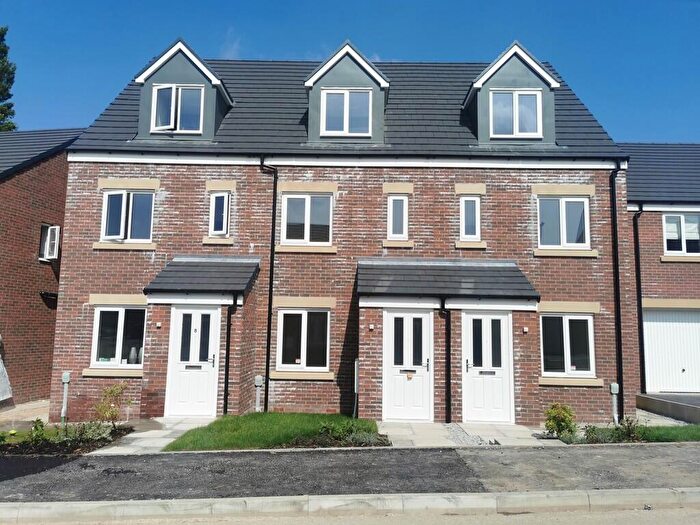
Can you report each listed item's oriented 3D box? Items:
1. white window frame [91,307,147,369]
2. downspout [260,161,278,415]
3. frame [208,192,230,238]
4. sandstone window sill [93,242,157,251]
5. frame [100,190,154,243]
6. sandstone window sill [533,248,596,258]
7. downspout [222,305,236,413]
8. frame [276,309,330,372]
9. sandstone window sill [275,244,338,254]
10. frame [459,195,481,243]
[{"bbox_3d":[-4.925,1.608,11.667,1.146,1.309,0.075,1,-6,1],"label":"white window frame"},{"bbox_3d":[-1.780,0.421,11.561,0.388,5.360,0.200,1,-6,1],"label":"downspout"},{"bbox_3d":[-2.864,-1.073,12.043,0.460,1.030,0.130,1,-7,1],"label":"frame"},{"bbox_3d":[-4.832,-0.331,11.804,1.366,0.150,0.150,1,-6,1],"label":"sandstone window sill"},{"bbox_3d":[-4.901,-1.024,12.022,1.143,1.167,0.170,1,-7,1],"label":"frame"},{"bbox_3d":[4.634,-0.192,11.807,1.375,0.145,0.150,1,-7,1],"label":"sandstone window sill"},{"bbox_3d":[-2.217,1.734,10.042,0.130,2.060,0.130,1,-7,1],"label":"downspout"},{"bbox_3d":[-0.998,1.656,11.706,1.121,1.333,0.075,1,-7,1],"label":"frame"},{"bbox_3d":[-0.954,-0.279,11.883,1.344,0.144,0.150,1,-7,1],"label":"sandstone window sill"},{"bbox_3d":[2.636,-0.965,11.975,0.443,1.023,0.075,1,-7,1],"label":"frame"}]

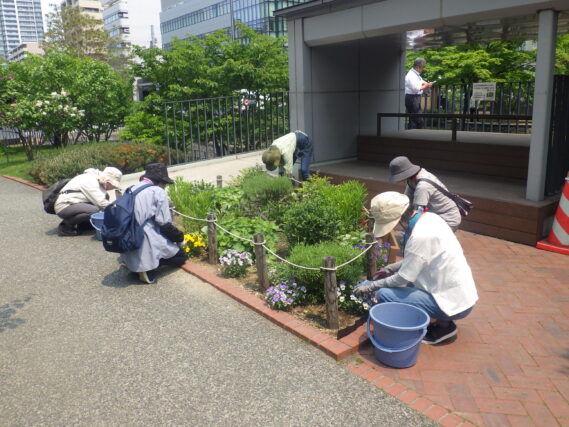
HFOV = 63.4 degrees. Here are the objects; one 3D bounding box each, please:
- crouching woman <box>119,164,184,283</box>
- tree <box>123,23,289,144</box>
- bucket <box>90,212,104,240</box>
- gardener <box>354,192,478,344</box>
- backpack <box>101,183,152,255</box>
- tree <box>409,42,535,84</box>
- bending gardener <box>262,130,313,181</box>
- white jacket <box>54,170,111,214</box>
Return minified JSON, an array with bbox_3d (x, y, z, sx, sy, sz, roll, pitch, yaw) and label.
[{"bbox_3d":[-1.113,0.060,3.850,0.480,0.930,0.620,10,18,40],"label":"crouching woman"},{"bbox_3d":[-1.897,-3.204,11.800,4.100,3.200,3.500,-2,14,0],"label":"tree"},{"bbox_3d":[-1.984,0.145,5.051,0.300,0.250,0.300,-2,14,0],"label":"bucket"},{"bbox_3d":[0.787,0.302,2.768,0.720,0.860,0.500,1,14,12],"label":"gardener"},{"bbox_3d":[-1.275,0.047,3.600,0.330,0.480,0.240,9,3,38],"label":"backpack"},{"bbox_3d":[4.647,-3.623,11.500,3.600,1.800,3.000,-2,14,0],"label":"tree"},{"bbox_3d":[0.036,-0.754,7.039,0.800,0.930,0.480,-9,16,-29],"label":"bending gardener"},{"bbox_3d":[-2.291,-0.238,5.220,0.640,0.500,0.480,-3,14,-5],"label":"white jacket"}]

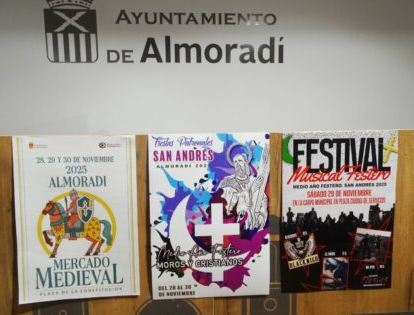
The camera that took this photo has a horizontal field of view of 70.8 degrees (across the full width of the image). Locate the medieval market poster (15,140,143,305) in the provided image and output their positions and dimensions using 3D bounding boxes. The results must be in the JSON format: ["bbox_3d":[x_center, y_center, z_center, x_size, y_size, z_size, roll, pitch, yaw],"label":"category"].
[{"bbox_3d":[-0.327,0.157,0.740,0.300,0.424,0.010,-1,3,-5],"label":"medieval market poster"}]

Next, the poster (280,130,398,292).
[{"bbox_3d":[0.343,0.146,0.759,0.300,0.424,0.010,-1,5,-3],"label":"poster"}]

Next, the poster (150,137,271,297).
[{"bbox_3d":[0.010,0.152,0.740,0.300,0.424,0.010,-1,4,-3],"label":"poster"}]

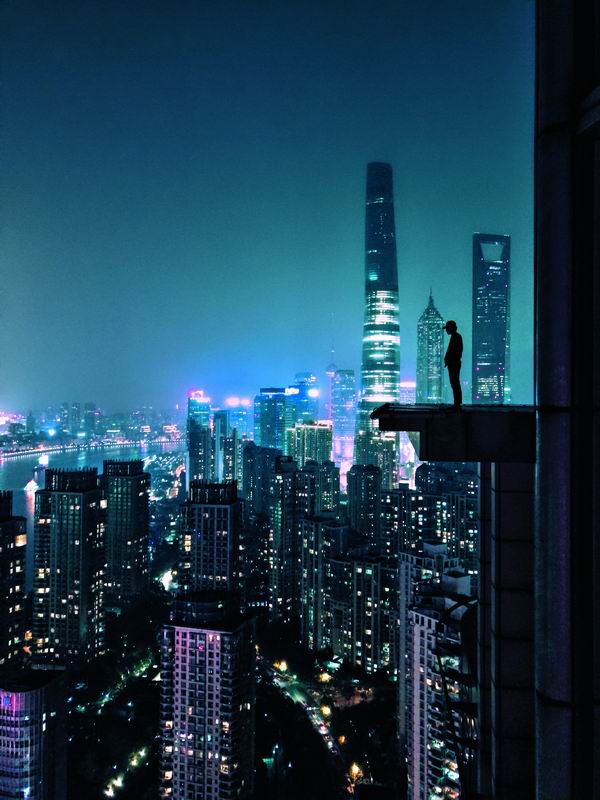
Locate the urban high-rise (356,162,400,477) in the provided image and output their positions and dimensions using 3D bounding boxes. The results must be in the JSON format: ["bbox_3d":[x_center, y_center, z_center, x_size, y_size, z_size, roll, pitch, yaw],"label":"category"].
[{"bbox_3d":[150.460,-131.300,1217.000,80.000,632.000,80.000,0,0,7],"label":"urban high-rise"}]

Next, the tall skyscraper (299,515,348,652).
[{"bbox_3d":[17.230,129.500,455.000,28.000,95.000,21.000,0,0,20],"label":"tall skyscraper"}]

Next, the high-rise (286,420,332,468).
[{"bbox_3d":[14.680,109.860,1000.000,58.000,148.000,34.000,0,0,20],"label":"high-rise"}]

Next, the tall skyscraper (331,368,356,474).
[{"bbox_3d":[106.320,57.680,1600.000,54.000,257.000,50.000,0,0,6],"label":"tall skyscraper"}]

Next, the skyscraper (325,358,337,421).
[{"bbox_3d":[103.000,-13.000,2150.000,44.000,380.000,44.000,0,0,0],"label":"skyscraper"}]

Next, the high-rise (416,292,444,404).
[{"bbox_3d":[277.900,-29.000,1378.000,49.000,412.000,49.000,0,0,-22],"label":"high-rise"}]

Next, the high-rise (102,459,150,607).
[{"bbox_3d":[-147.890,114.000,550.000,32.000,126.000,25.000,0,0,20],"label":"high-rise"}]

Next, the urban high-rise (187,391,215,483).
[{"bbox_3d":[-178.370,83.000,1160.000,40.000,188.000,36.000,0,0,20],"label":"urban high-rise"}]

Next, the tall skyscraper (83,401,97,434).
[{"bbox_3d":[-1102.330,104.140,3400.000,58.000,178.000,42.000,0,0,0],"label":"tall skyscraper"}]

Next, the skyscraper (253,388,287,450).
[{"bbox_3d":[-57.740,78.000,1225.000,54.000,198.000,46.000,0,0,-14],"label":"skyscraper"}]

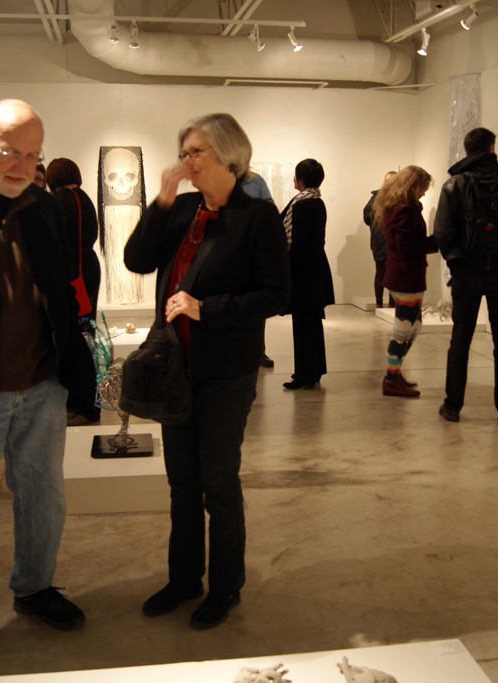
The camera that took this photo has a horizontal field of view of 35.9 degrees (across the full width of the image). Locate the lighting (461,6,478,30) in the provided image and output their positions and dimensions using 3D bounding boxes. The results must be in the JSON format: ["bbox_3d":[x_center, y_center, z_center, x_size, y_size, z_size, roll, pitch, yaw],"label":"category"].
[{"bbox_3d":[1.741,-2.555,6.065,0.120,0.200,0.100,-1,11,-6],"label":"lighting"}]

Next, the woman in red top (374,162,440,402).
[{"bbox_3d":[1.128,-0.437,5.562,0.460,1.619,0.420,3,11,13],"label":"woman in red top"}]

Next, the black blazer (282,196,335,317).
[{"bbox_3d":[0.420,-0.629,5.614,0.360,0.860,0.450,2,11,11],"label":"black blazer"}]

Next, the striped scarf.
[{"bbox_3d":[0.387,-0.919,5.557,0.270,0.420,0.260,2,11,11],"label":"striped scarf"}]

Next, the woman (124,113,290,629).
[{"bbox_3d":[-0.136,0.115,2.571,0.460,1.697,0.420,11,16,44],"label":"woman"}]

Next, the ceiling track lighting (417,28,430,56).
[{"bbox_3d":[1.565,-2.691,6.889,0.100,0.250,0.100,-2,11,-11],"label":"ceiling track lighting"}]

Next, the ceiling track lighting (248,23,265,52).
[{"bbox_3d":[0.066,-2.692,6.803,0.150,0.230,0.100,1,11,6],"label":"ceiling track lighting"}]

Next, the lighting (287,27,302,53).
[{"bbox_3d":[0.410,-2.697,6.848,0.120,0.230,0.100,1,11,6],"label":"lighting"}]

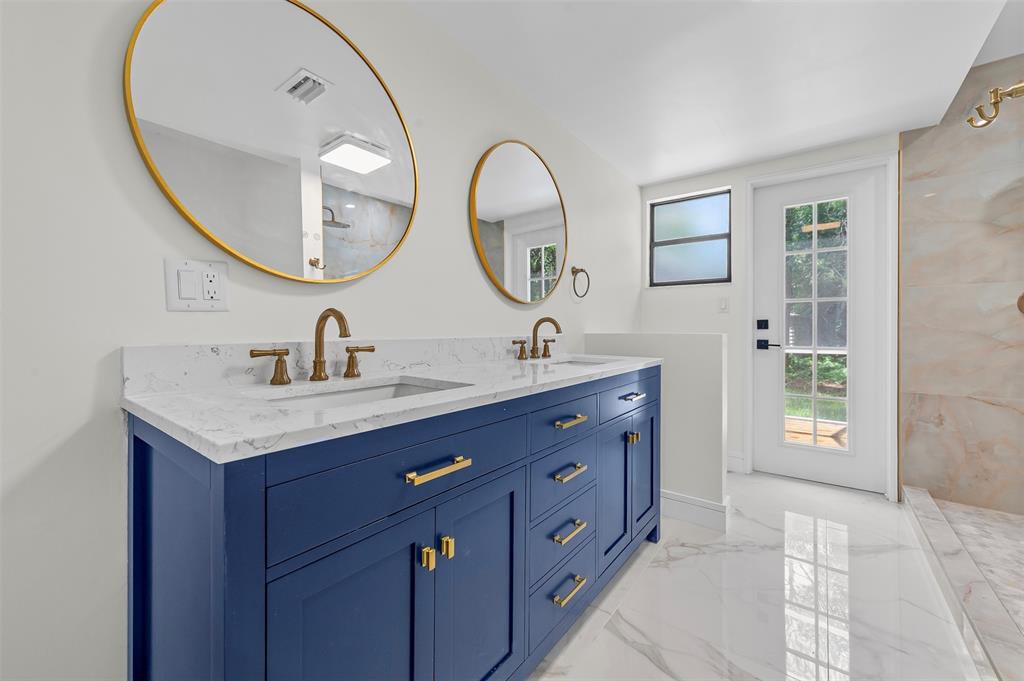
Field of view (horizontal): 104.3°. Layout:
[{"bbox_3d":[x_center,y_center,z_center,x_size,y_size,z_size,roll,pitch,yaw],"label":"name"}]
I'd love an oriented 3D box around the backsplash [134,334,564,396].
[{"bbox_3d":[-0.269,0.056,1.541,0.021,0.105,1.788,1,1,37],"label":"backsplash"}]

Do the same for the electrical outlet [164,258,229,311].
[{"bbox_3d":[-0.736,-0.128,0.933,0.009,0.118,0.119,1,1,37],"label":"electrical outlet"}]

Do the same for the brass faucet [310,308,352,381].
[{"bbox_3d":[-0.486,0.013,1.069,0.178,0.199,0.053,1,1,37],"label":"brass faucet"}]

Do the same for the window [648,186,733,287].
[{"bbox_3d":[1.390,-0.780,3.132,0.590,0.679,0.060,1,1,37],"label":"window"}]

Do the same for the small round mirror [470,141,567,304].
[{"bbox_3d":[0.065,-0.565,1.958,0.027,0.766,0.766,1,1,37],"label":"small round mirror"}]

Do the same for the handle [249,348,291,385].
[{"bbox_3d":[-0.609,0.069,1.010,0.054,0.091,0.095,1,1,37],"label":"handle"}]

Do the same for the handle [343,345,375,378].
[{"bbox_3d":[-0.450,0.061,1.182,0.047,0.088,0.095,2,2,45],"label":"handle"}]

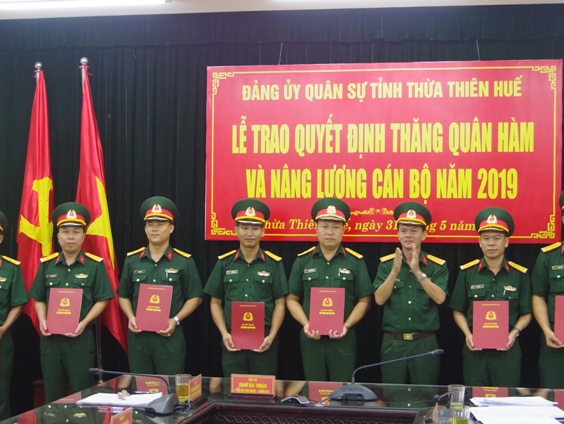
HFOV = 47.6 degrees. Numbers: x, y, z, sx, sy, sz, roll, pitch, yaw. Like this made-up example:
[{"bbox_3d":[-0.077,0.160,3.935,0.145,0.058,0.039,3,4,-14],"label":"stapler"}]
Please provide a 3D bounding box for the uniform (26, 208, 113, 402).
[{"bbox_3d":[-1.397,0.790,4.240,0.550,1.710,0.380,0,-1,-3],"label":"uniform"}]

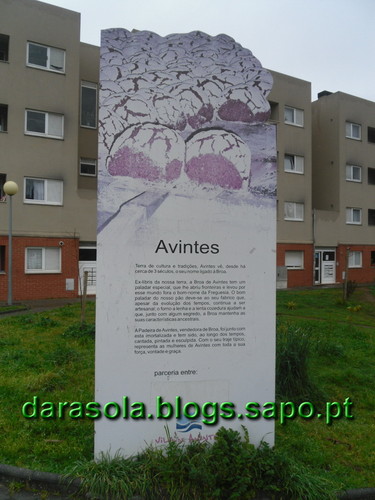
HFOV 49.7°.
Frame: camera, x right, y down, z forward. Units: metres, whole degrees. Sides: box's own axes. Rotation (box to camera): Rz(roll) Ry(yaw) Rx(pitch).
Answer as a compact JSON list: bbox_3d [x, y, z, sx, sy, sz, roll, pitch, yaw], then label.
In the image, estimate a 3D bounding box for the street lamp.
[{"bbox_3d":[-6.010,-0.245,13.760,0.475,4.200,0.475,0,-2,0],"label":"street lamp"}]

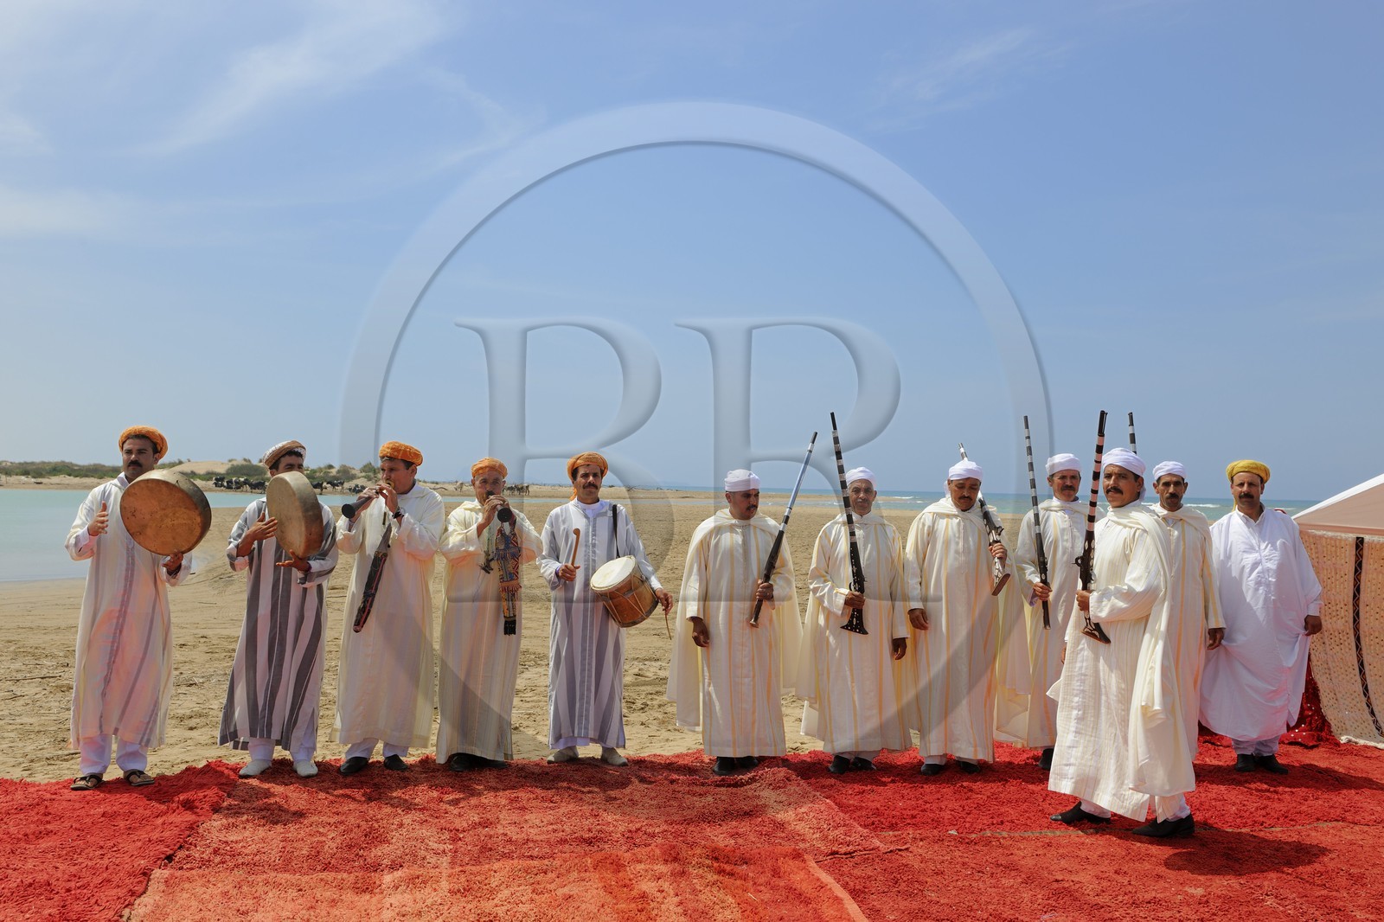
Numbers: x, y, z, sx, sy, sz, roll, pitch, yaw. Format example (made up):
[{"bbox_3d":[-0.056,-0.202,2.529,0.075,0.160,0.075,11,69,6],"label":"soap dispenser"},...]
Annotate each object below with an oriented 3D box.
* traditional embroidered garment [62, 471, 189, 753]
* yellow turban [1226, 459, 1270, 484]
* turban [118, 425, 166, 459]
[{"bbox_3d":[-2.840,0.751,6.000,0.570,1.355,0.420,1,-1,-12],"label":"traditional embroidered garment"},{"bbox_3d":[3.210,0.062,6.880,0.235,0.150,0.250,1,-1,24],"label":"yellow turban"},{"bbox_3d":[-2.806,-0.097,6.080,0.230,0.165,0.250,1,-1,-2],"label":"turban"}]

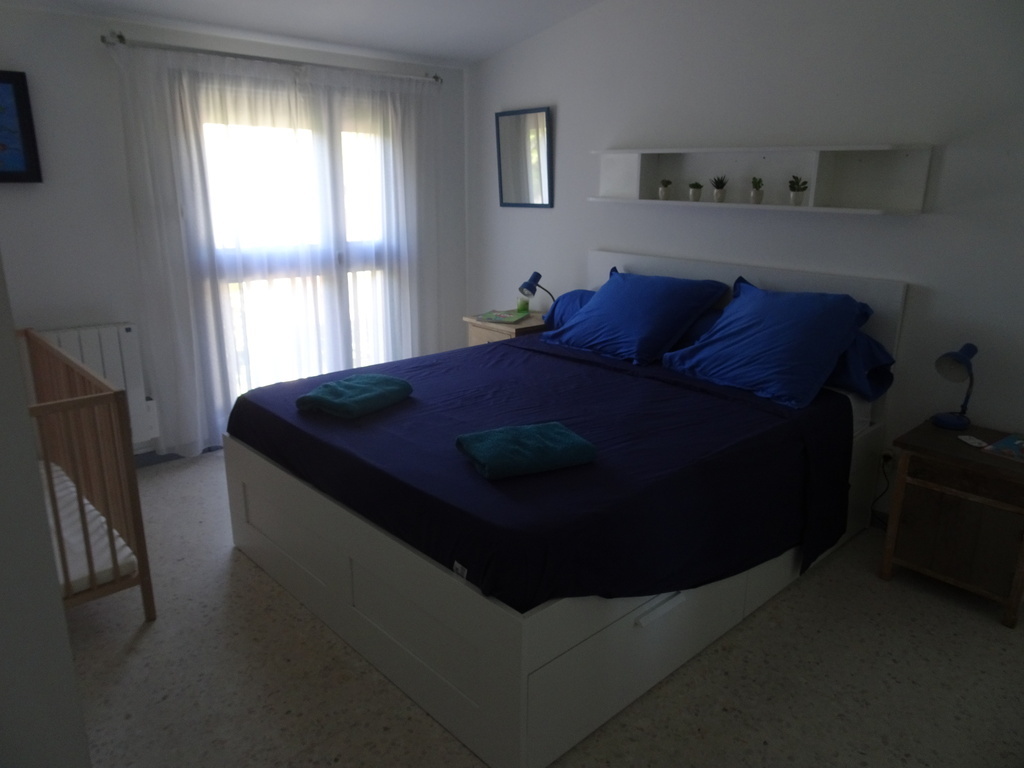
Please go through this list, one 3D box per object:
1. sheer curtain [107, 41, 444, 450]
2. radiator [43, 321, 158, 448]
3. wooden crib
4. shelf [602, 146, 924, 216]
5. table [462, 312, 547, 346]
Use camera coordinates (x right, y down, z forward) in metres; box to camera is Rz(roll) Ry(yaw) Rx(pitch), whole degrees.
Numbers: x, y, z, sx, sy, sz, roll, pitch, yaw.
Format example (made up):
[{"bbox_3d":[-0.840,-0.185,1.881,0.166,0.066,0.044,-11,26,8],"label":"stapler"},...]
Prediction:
[{"bbox_3d":[-1.105,-0.694,3.927,1.790,1.940,0.120,-13,20,-41],"label":"sheer curtain"},{"bbox_3d":[-1.992,0.034,3.315,0.520,0.585,0.100,-13,20,-41],"label":"radiator"},{"bbox_3d":[-1.851,0.337,2.479,0.660,0.800,1.260,-13,20,-41],"label":"wooden crib"},{"bbox_3d":[0.972,-0.923,3.210,0.165,0.250,1.580,-13,20,-41],"label":"shelf"},{"bbox_3d":[0.010,-0.078,4.332,0.400,0.645,0.485,-13,20,-41],"label":"table"}]

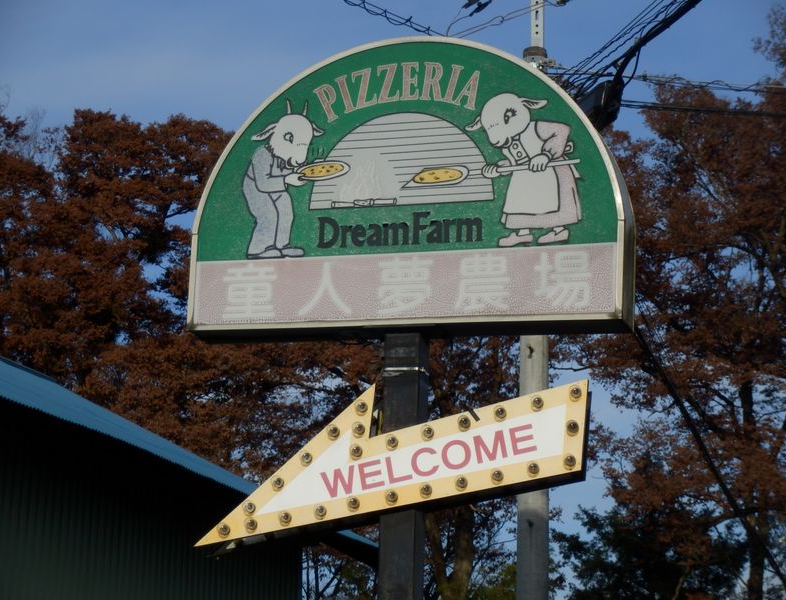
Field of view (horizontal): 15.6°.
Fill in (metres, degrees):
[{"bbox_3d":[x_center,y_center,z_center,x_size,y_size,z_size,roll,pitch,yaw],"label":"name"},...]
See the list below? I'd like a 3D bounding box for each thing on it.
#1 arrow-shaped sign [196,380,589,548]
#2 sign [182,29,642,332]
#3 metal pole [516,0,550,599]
[{"bbox_3d":[0.012,0.803,14.587,2.098,0.728,0.240,-8,-15,13],"label":"arrow-shaped sign"},{"bbox_3d":[0.100,-0.592,14.910,2.300,1.548,0.264,-2,-14,15],"label":"sign"},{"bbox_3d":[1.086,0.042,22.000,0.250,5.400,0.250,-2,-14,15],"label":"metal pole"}]

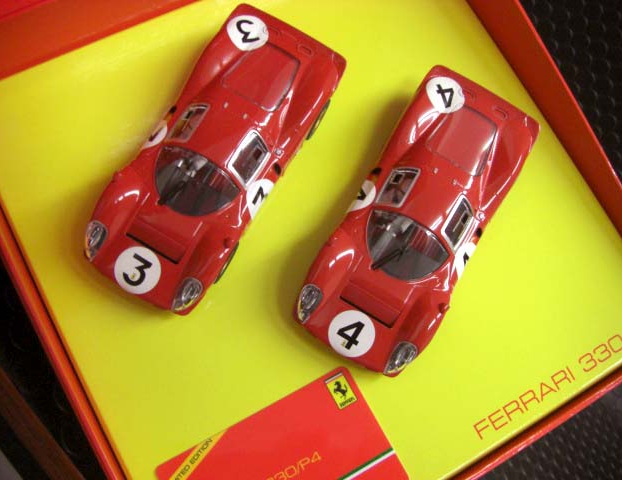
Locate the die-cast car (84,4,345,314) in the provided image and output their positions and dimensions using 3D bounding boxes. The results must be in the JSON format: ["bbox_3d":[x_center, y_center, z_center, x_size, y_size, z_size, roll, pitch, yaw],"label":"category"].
[{"bbox_3d":[-0.039,-0.035,0.291,0.056,0.031,0.134,29,70,3],"label":"die-cast car"}]

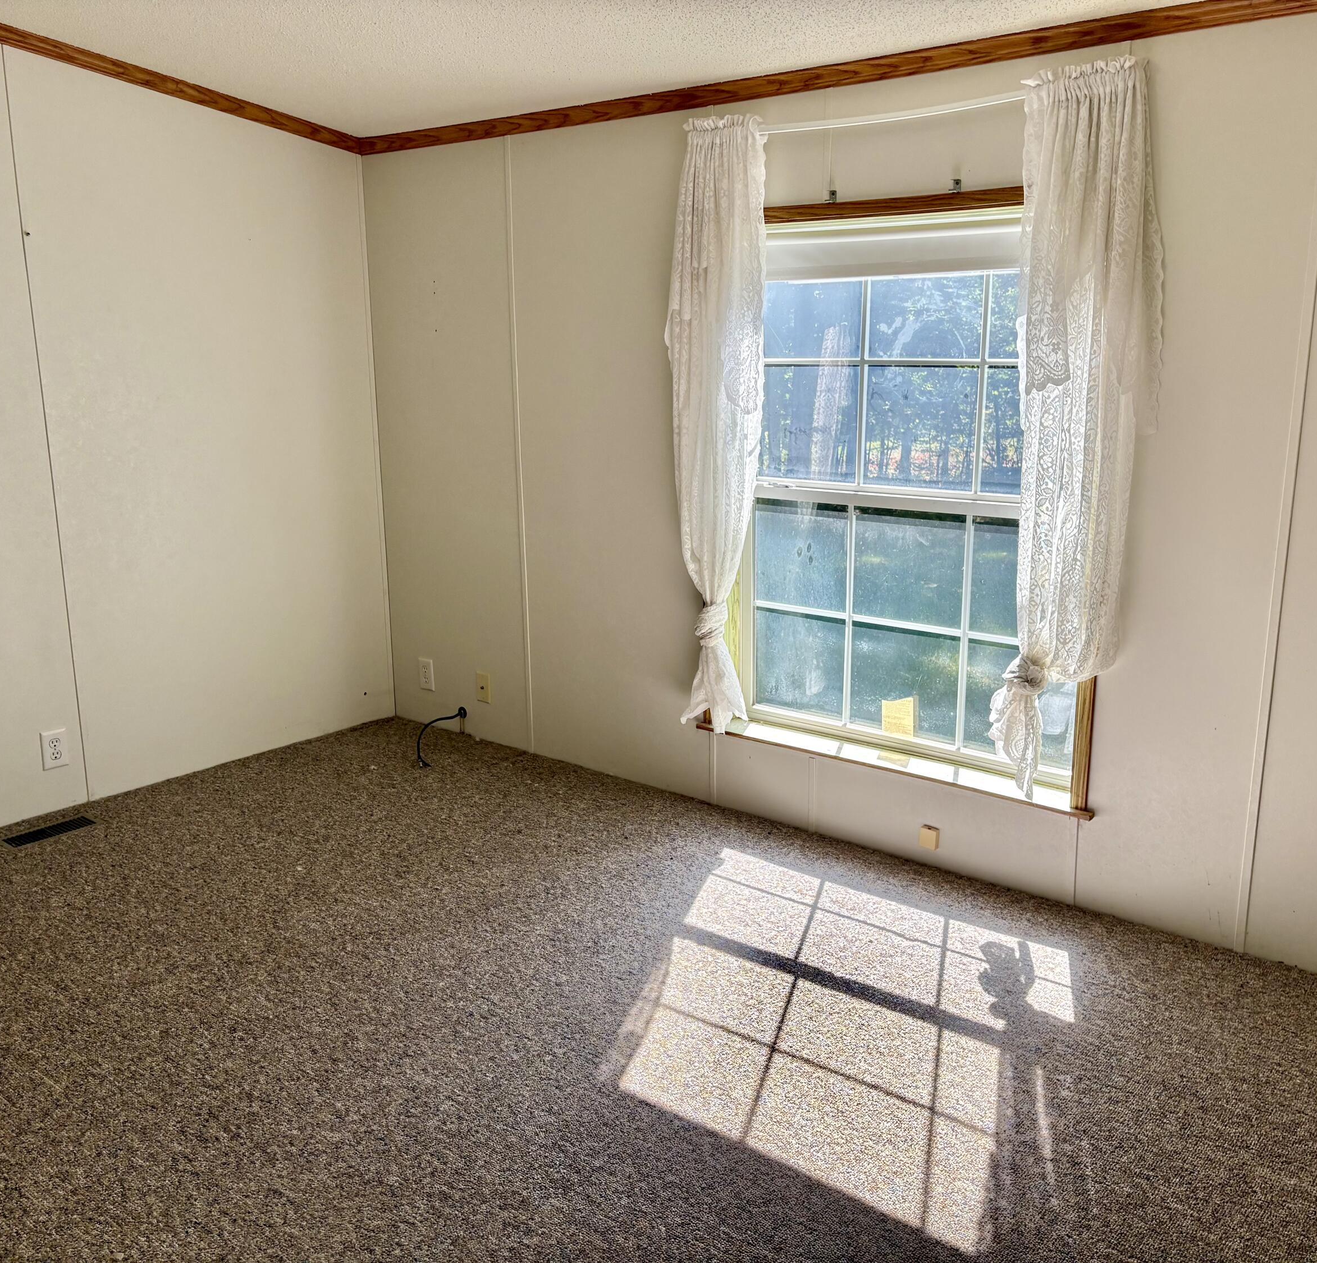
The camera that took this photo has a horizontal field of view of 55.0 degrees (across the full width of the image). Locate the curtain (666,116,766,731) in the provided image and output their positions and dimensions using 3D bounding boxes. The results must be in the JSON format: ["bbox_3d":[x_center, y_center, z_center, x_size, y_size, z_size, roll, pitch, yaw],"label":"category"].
[{"bbox_3d":[0.153,-0.563,3.733,0.350,1.780,0.125,10,16,38],"label":"curtain"}]

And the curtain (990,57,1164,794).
[{"bbox_3d":[0.998,-0.418,3.052,0.350,1.765,0.125,10,16,38],"label":"curtain"}]

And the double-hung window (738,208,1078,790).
[{"bbox_3d":[0.693,-0.378,3.536,1.130,1.490,0.090,10,16,38],"label":"double-hung window"}]

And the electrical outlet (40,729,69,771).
[{"bbox_3d":[-1.895,0.372,3.976,0.009,0.119,0.077,10,16,38],"label":"electrical outlet"}]

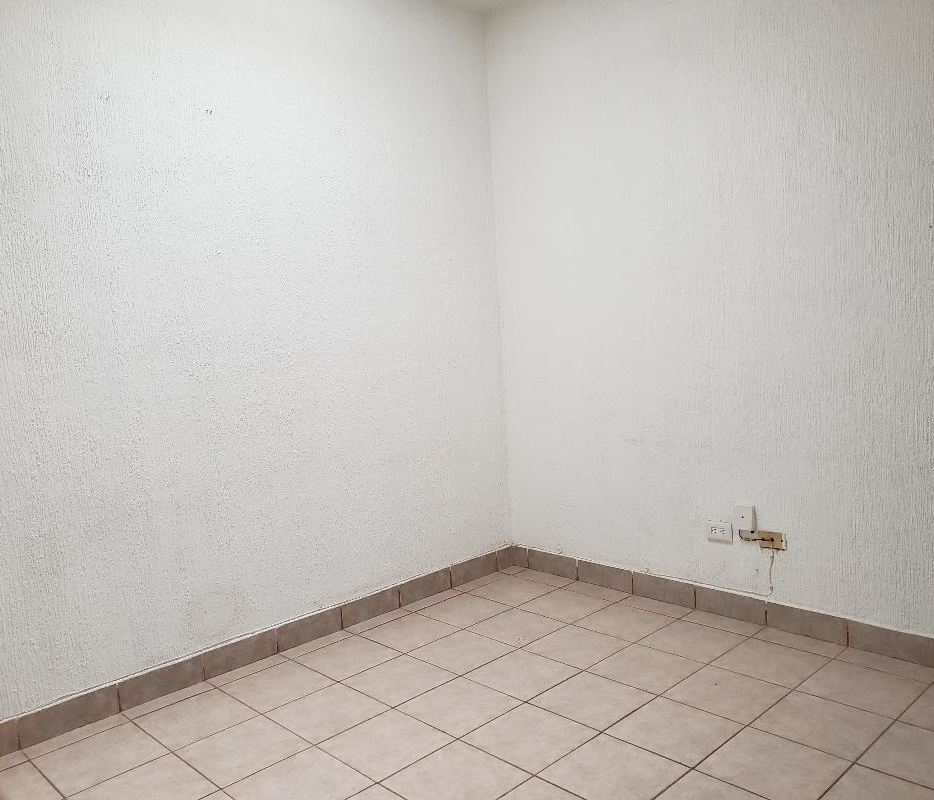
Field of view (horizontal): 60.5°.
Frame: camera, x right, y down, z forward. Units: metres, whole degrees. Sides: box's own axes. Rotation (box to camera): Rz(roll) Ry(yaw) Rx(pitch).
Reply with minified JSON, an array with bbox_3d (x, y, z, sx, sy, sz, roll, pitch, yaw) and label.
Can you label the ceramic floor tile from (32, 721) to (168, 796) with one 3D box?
[{"bbox_3d":[-1.201,1.173,2.632,0.328,0.010,0.328,-8,7,-43],"label":"ceramic floor tile"}]

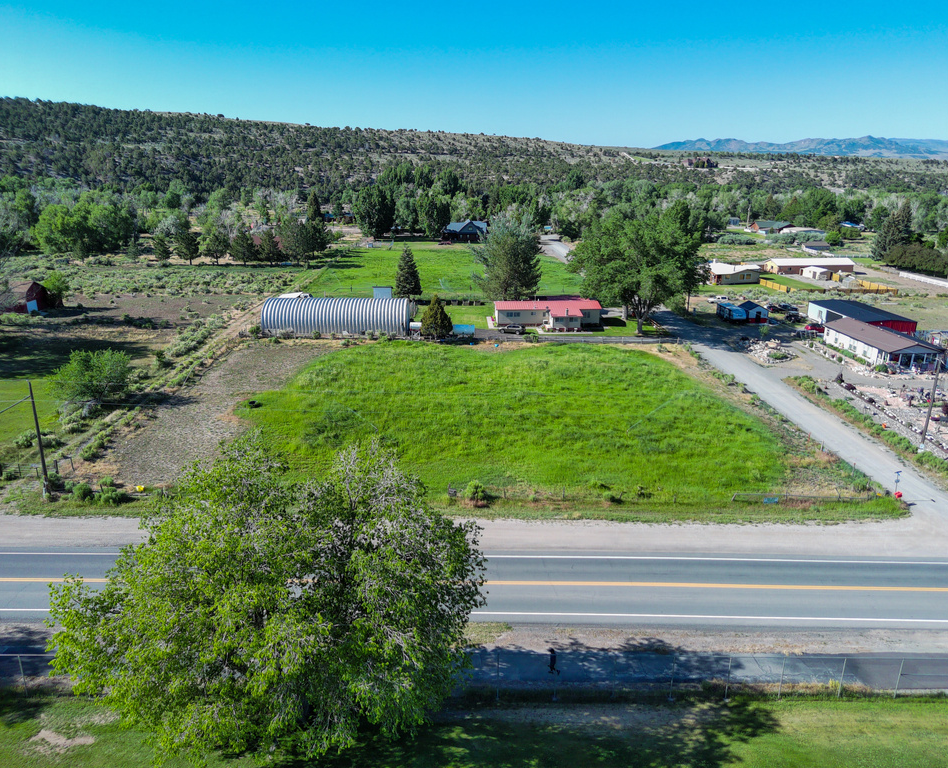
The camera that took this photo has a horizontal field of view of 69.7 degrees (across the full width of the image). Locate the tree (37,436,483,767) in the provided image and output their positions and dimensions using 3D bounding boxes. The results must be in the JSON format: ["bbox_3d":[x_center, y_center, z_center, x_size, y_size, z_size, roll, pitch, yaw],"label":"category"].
[{"bbox_3d":[-9.700,9.930,32.530,20.000,15.600,18.500,0,18,0],"label":"tree"}]

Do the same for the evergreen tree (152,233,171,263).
[{"bbox_3d":[-94.080,-40.970,203.590,5.260,8.390,5.260,0,18,0],"label":"evergreen tree"}]

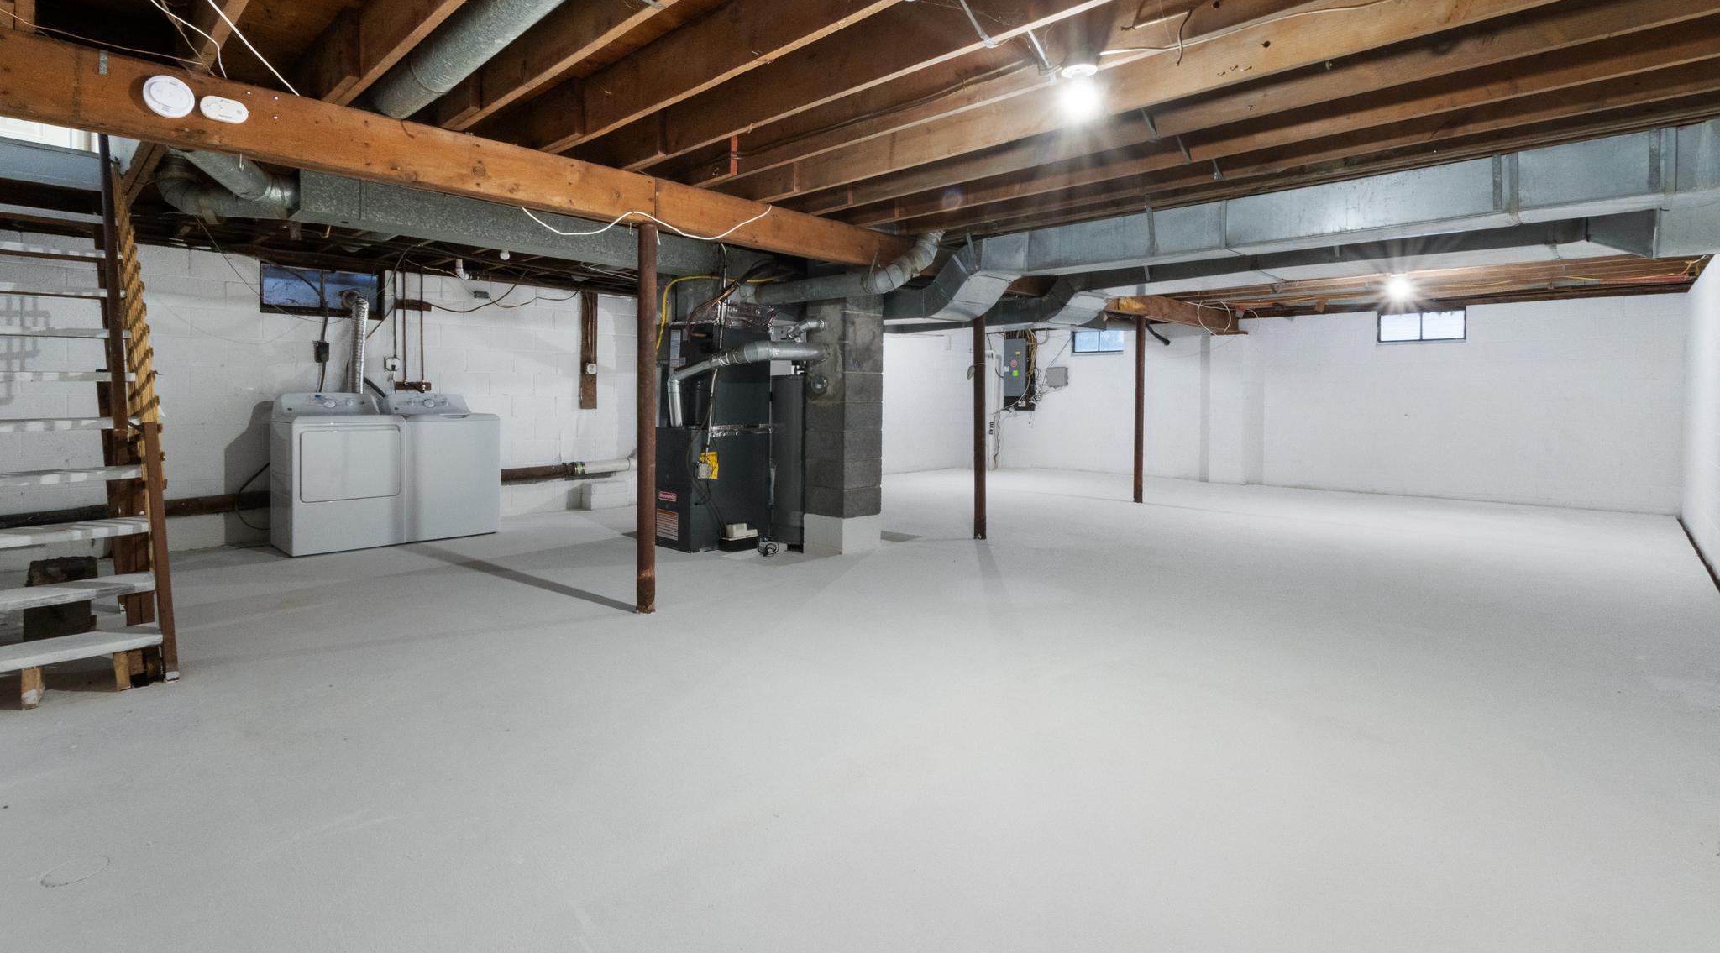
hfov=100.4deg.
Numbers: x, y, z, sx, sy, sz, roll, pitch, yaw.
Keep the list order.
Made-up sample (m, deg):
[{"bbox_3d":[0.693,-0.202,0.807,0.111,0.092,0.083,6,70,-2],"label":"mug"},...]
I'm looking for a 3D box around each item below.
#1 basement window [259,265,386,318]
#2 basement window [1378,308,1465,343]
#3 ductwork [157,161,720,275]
[{"bbox_3d":[-4.120,-1.427,5.492,0.780,0.390,0.090,-5,7,-45],"label":"basement window"},{"bbox_3d":[6.090,-1.637,7.770,0.770,0.375,0.100,5,7,40],"label":"basement window"},{"bbox_3d":[-2.021,-1.418,4.053,2.800,0.240,0.280,-5,7,-44],"label":"ductwork"}]

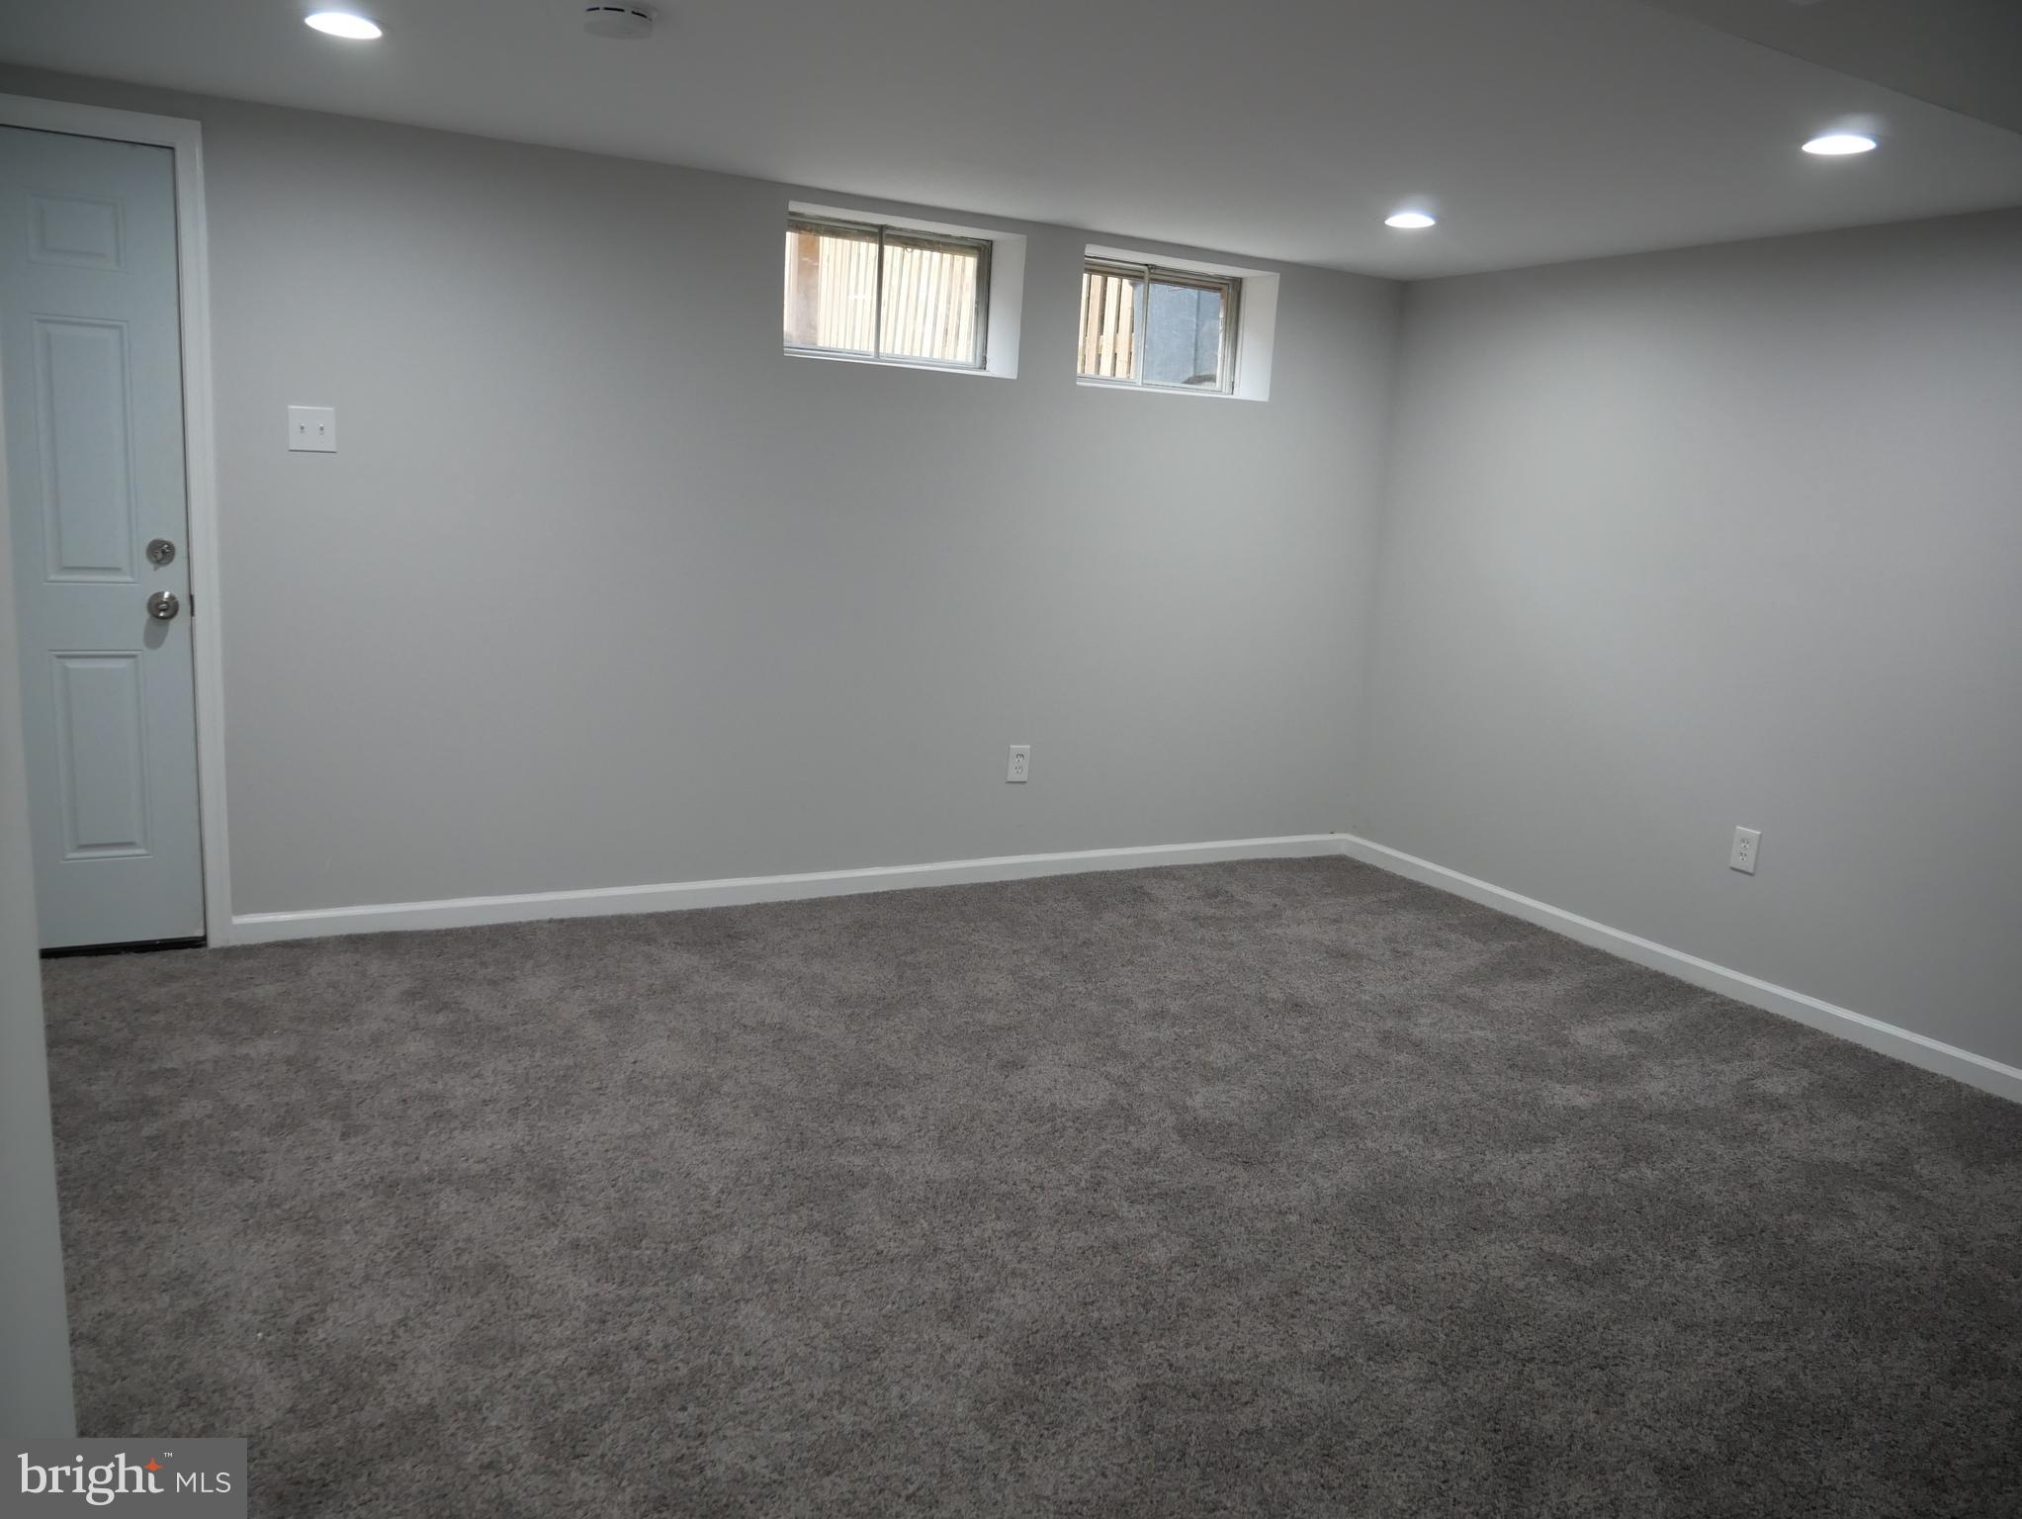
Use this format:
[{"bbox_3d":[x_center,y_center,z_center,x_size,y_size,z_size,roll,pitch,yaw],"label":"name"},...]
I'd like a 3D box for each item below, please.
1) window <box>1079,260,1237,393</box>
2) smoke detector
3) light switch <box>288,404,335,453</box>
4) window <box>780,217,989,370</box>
[{"bbox_3d":[0.478,-1.574,5.103,0.810,0.430,0.070,-2,12,-28],"label":"window"},{"bbox_3d":[-0.744,-1.406,2.663,0.140,0.042,0.140,-2,12,-28],"label":"smoke detector"},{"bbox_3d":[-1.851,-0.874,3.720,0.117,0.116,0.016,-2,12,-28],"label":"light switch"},{"bbox_3d":[-0.435,-1.542,4.631,0.810,0.430,0.070,-2,12,-28],"label":"window"}]

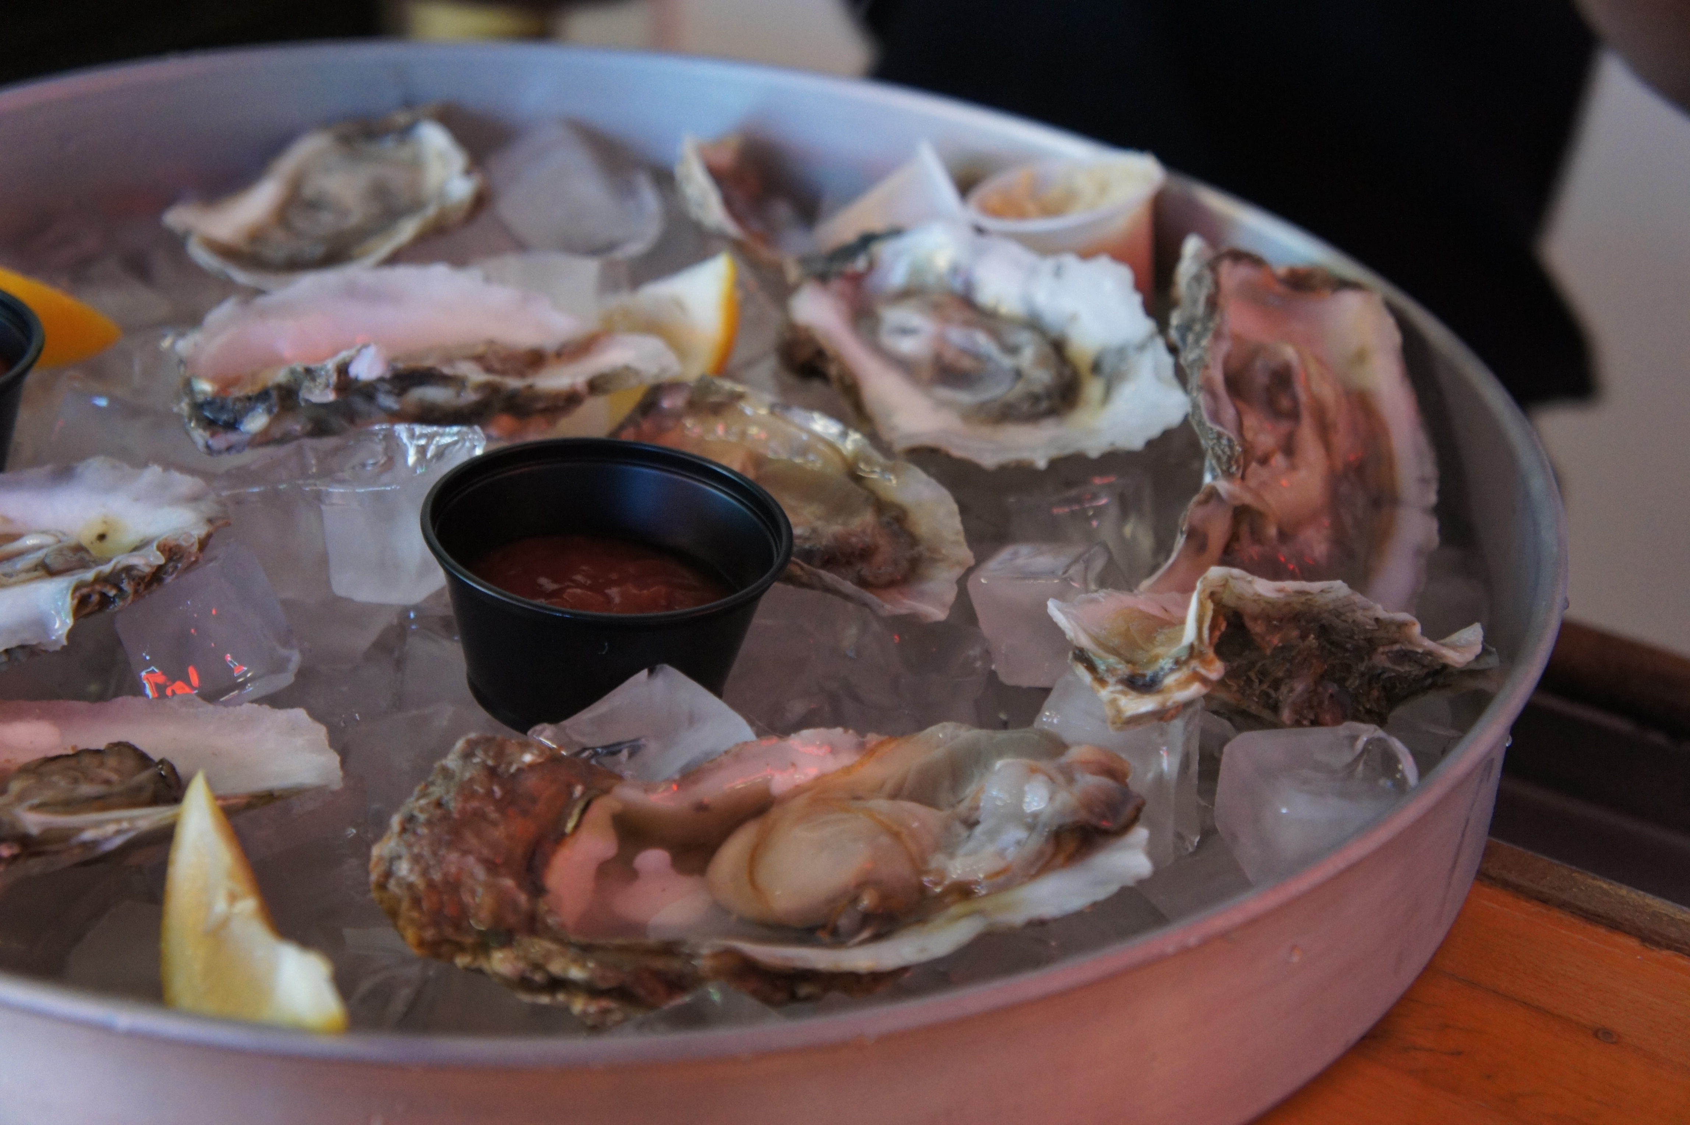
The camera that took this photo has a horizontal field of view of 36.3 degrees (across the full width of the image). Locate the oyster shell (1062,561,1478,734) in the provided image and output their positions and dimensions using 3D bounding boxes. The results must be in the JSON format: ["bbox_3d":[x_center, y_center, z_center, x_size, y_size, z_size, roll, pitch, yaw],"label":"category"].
[{"bbox_3d":[0.083,0.017,0.500,0.086,0.033,0.042,4,30,-2],"label":"oyster shell"}]

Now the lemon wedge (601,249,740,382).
[{"bbox_3d":[-0.039,-0.052,0.592,0.027,0.027,0.050,32,66,0],"label":"lemon wedge"}]

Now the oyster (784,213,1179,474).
[{"bbox_3d":[0.033,-0.049,0.588,0.094,0.032,0.066,16,53,7],"label":"oyster"}]

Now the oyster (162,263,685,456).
[{"bbox_3d":[-0.093,-0.045,0.570,0.108,0.034,0.050,-6,43,-13],"label":"oyster"}]

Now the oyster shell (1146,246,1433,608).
[{"bbox_3d":[0.099,-0.031,0.567,0.060,0.034,0.098,-1,55,1],"label":"oyster shell"}]

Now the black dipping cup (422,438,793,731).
[{"bbox_3d":[-0.049,0.008,0.522,0.073,0.036,0.073,6,29,-4],"label":"black dipping cup"}]

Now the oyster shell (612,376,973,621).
[{"bbox_3d":[-0.011,-0.013,0.546,0.090,0.030,0.052,30,50,22],"label":"oyster shell"}]

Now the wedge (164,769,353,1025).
[{"bbox_3d":[-0.093,0.056,0.404,0.027,0.026,0.051,-30,80,0],"label":"wedge"}]

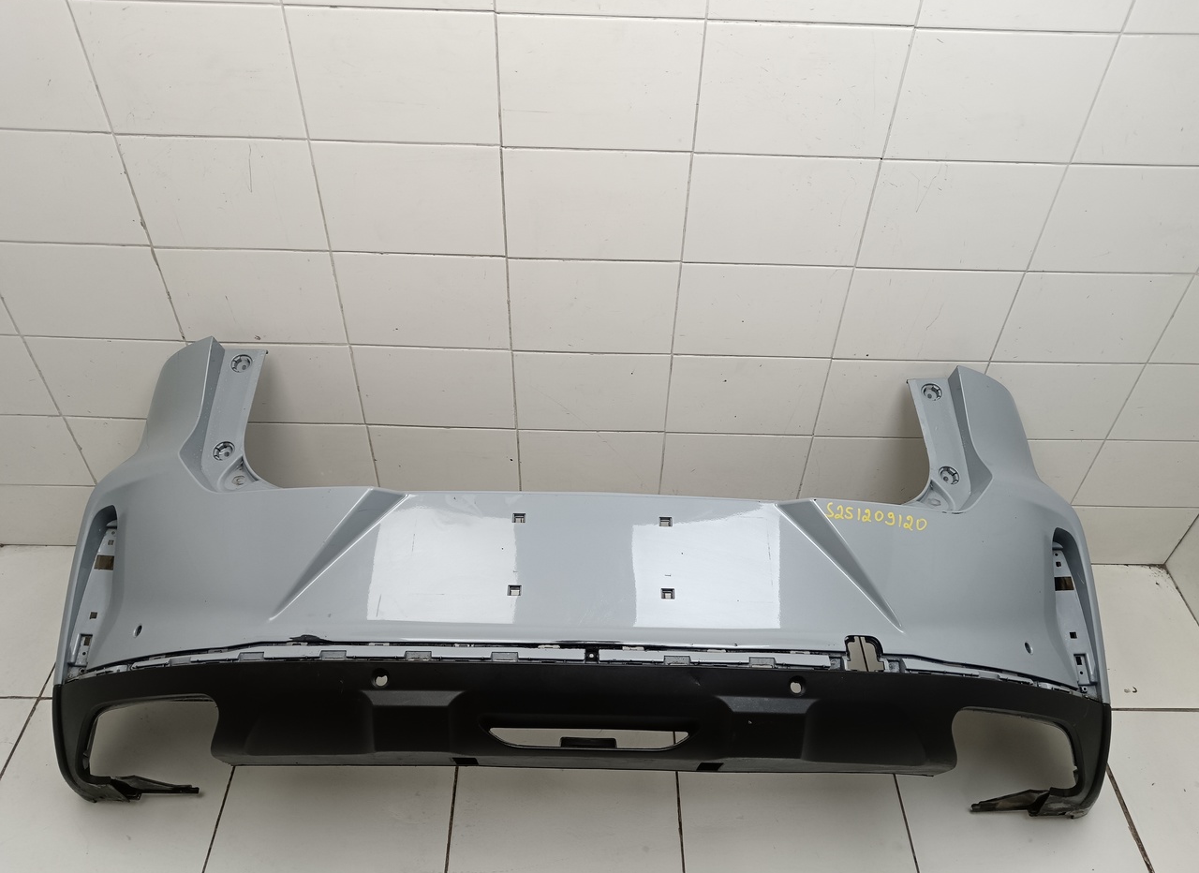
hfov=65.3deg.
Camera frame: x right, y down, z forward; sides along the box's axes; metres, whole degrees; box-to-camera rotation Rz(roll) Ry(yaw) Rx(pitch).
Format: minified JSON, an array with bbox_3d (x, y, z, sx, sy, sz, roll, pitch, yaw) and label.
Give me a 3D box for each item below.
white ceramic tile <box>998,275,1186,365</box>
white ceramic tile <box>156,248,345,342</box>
[{"bbox_3d":[0.893,-0.214,1.705,0.300,0.200,0.009,1,43,-1],"label":"white ceramic tile"},{"bbox_3d":[-0.616,-0.251,1.677,0.300,0.200,0.009,1,43,-1],"label":"white ceramic tile"}]

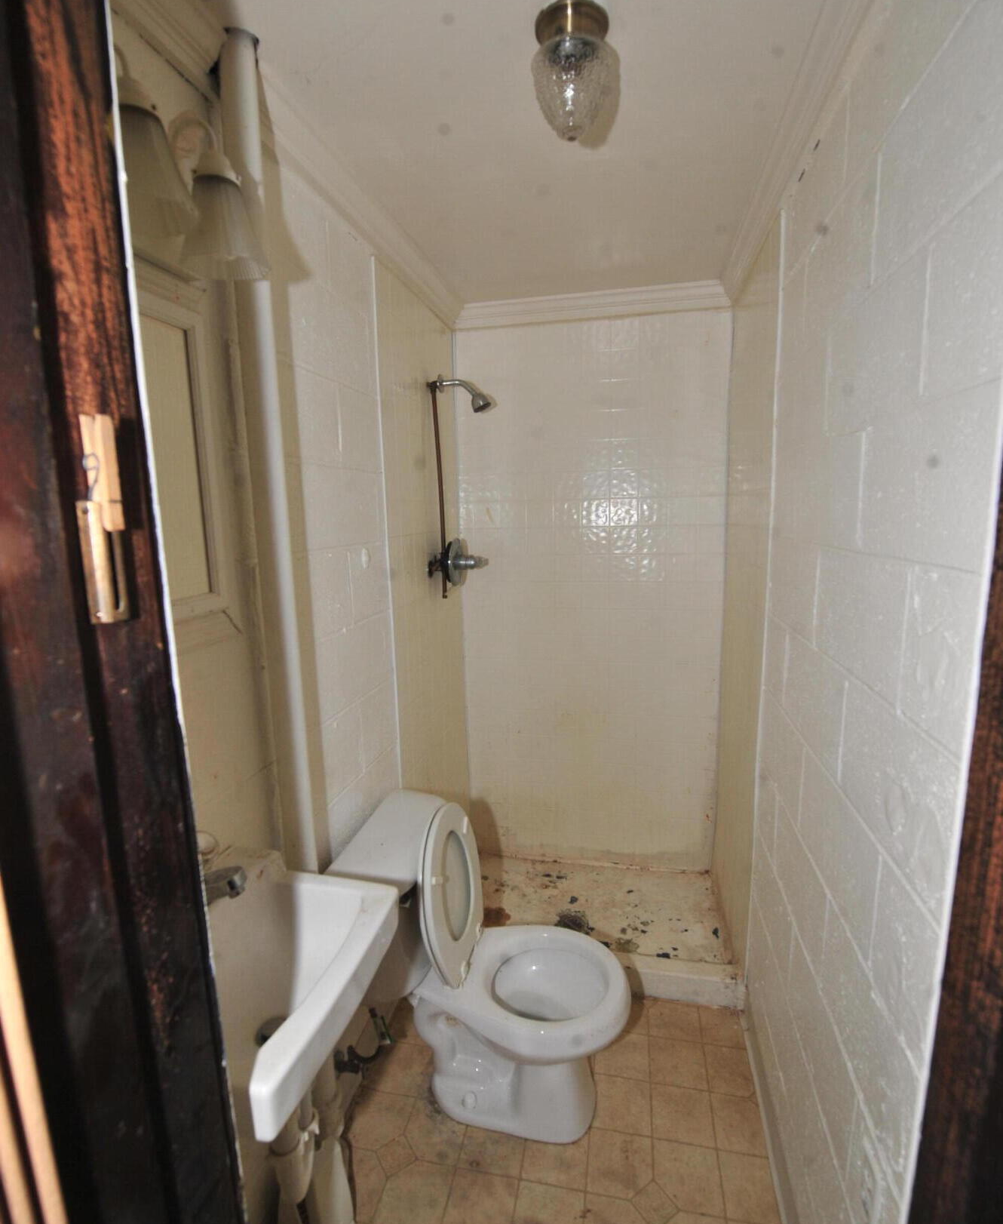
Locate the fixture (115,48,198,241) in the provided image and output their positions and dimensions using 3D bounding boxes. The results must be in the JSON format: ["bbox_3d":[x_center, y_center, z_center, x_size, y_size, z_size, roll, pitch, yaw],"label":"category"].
[{"bbox_3d":[-0.489,-0.627,0.759,0.165,0.215,0.137,1,10,13],"label":"fixture"}]

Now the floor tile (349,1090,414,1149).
[{"bbox_3d":[-0.316,1.312,1.511,0.151,0.008,0.151,1,9,12],"label":"floor tile"}]

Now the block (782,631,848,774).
[{"bbox_3d":[0.699,0.174,1.195,0.131,0.199,0.400,1,9,13],"label":"block"}]

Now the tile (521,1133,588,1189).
[{"bbox_3d":[0.134,1.315,1.422,0.152,0.010,0.148,1,10,12],"label":"tile"}]

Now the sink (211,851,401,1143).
[{"bbox_3d":[-0.377,0.631,0.986,0.290,0.200,0.420,1,10,13],"label":"sink"}]

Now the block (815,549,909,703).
[{"bbox_3d":[0.668,0.005,0.950,0.190,0.195,0.397,1,10,13],"label":"block"}]

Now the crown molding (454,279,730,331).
[{"bbox_3d":[0.325,-1.190,2.280,1.100,0.083,0.068,1,10,13],"label":"crown molding"}]

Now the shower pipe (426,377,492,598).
[{"bbox_3d":[-0.154,-0.446,2.165,0.245,0.800,0.150,1,10,13],"label":"shower pipe"}]

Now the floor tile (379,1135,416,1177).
[{"bbox_3d":[-0.255,1.324,1.425,0.074,0.008,0.074,-7,11,-33],"label":"floor tile"}]

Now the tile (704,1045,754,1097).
[{"bbox_3d":[0.630,1.266,1.612,0.137,0.008,0.150,1,10,12],"label":"tile"}]

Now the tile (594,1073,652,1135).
[{"bbox_3d":[0.318,1.295,1.539,0.151,0.008,0.151,1,9,12],"label":"tile"}]

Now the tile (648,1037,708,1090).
[{"bbox_3d":[0.500,1.274,1.657,0.151,0.008,0.151,1,9,12],"label":"tile"}]

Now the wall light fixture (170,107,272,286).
[{"bbox_3d":[-0.453,-0.655,0.915,0.165,0.215,0.137,1,10,13],"label":"wall light fixture"}]

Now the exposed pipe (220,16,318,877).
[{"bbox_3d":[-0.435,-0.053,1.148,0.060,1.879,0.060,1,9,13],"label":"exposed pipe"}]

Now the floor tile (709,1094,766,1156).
[{"bbox_3d":[0.598,1.290,1.471,0.134,0.008,0.150,1,10,12],"label":"floor tile"}]

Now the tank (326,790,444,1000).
[{"bbox_3d":[-0.257,0.743,1.586,0.216,0.342,0.447,1,9,13],"label":"tank"}]

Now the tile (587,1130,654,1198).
[{"bbox_3d":[0.282,1.310,1.389,0.151,0.008,0.150,1,10,12],"label":"tile"}]

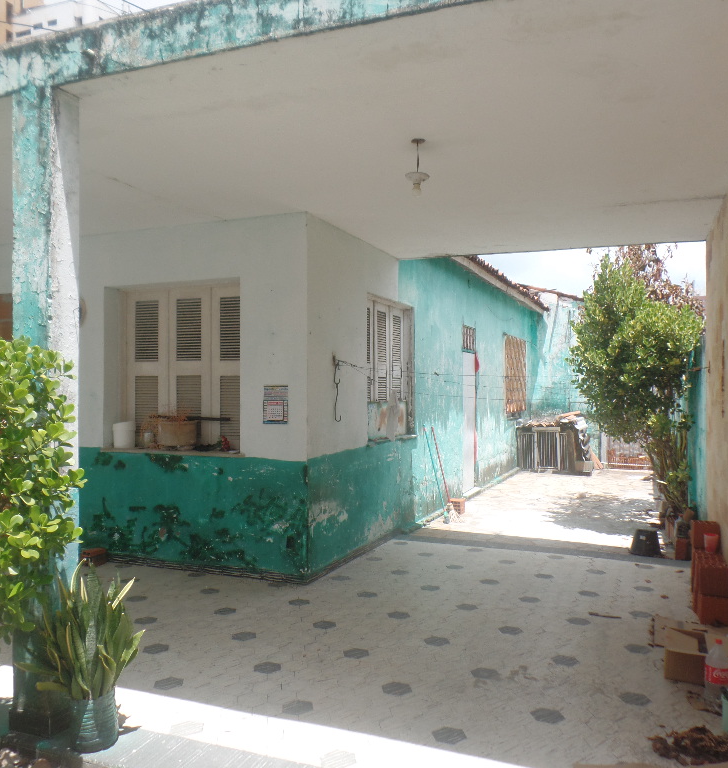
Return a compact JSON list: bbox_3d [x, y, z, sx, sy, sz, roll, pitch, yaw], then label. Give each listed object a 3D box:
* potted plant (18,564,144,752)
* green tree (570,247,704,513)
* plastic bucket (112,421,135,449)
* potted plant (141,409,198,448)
[{"bbox_3d":[-1.240,1.190,3.000,0.500,0.775,0.440,0,0,0],"label":"potted plant"},{"bbox_3d":[3.530,-0.032,8.750,1.600,3.300,1.750,0,0,23],"label":"green tree"},{"bbox_3d":[-2.170,0.460,6.140,0.187,0.228,0.187,0,0,0],"label":"plastic bucket"},{"bbox_3d":[-1.707,0.390,5.970,0.450,0.340,0.320,0,0,23],"label":"potted plant"}]

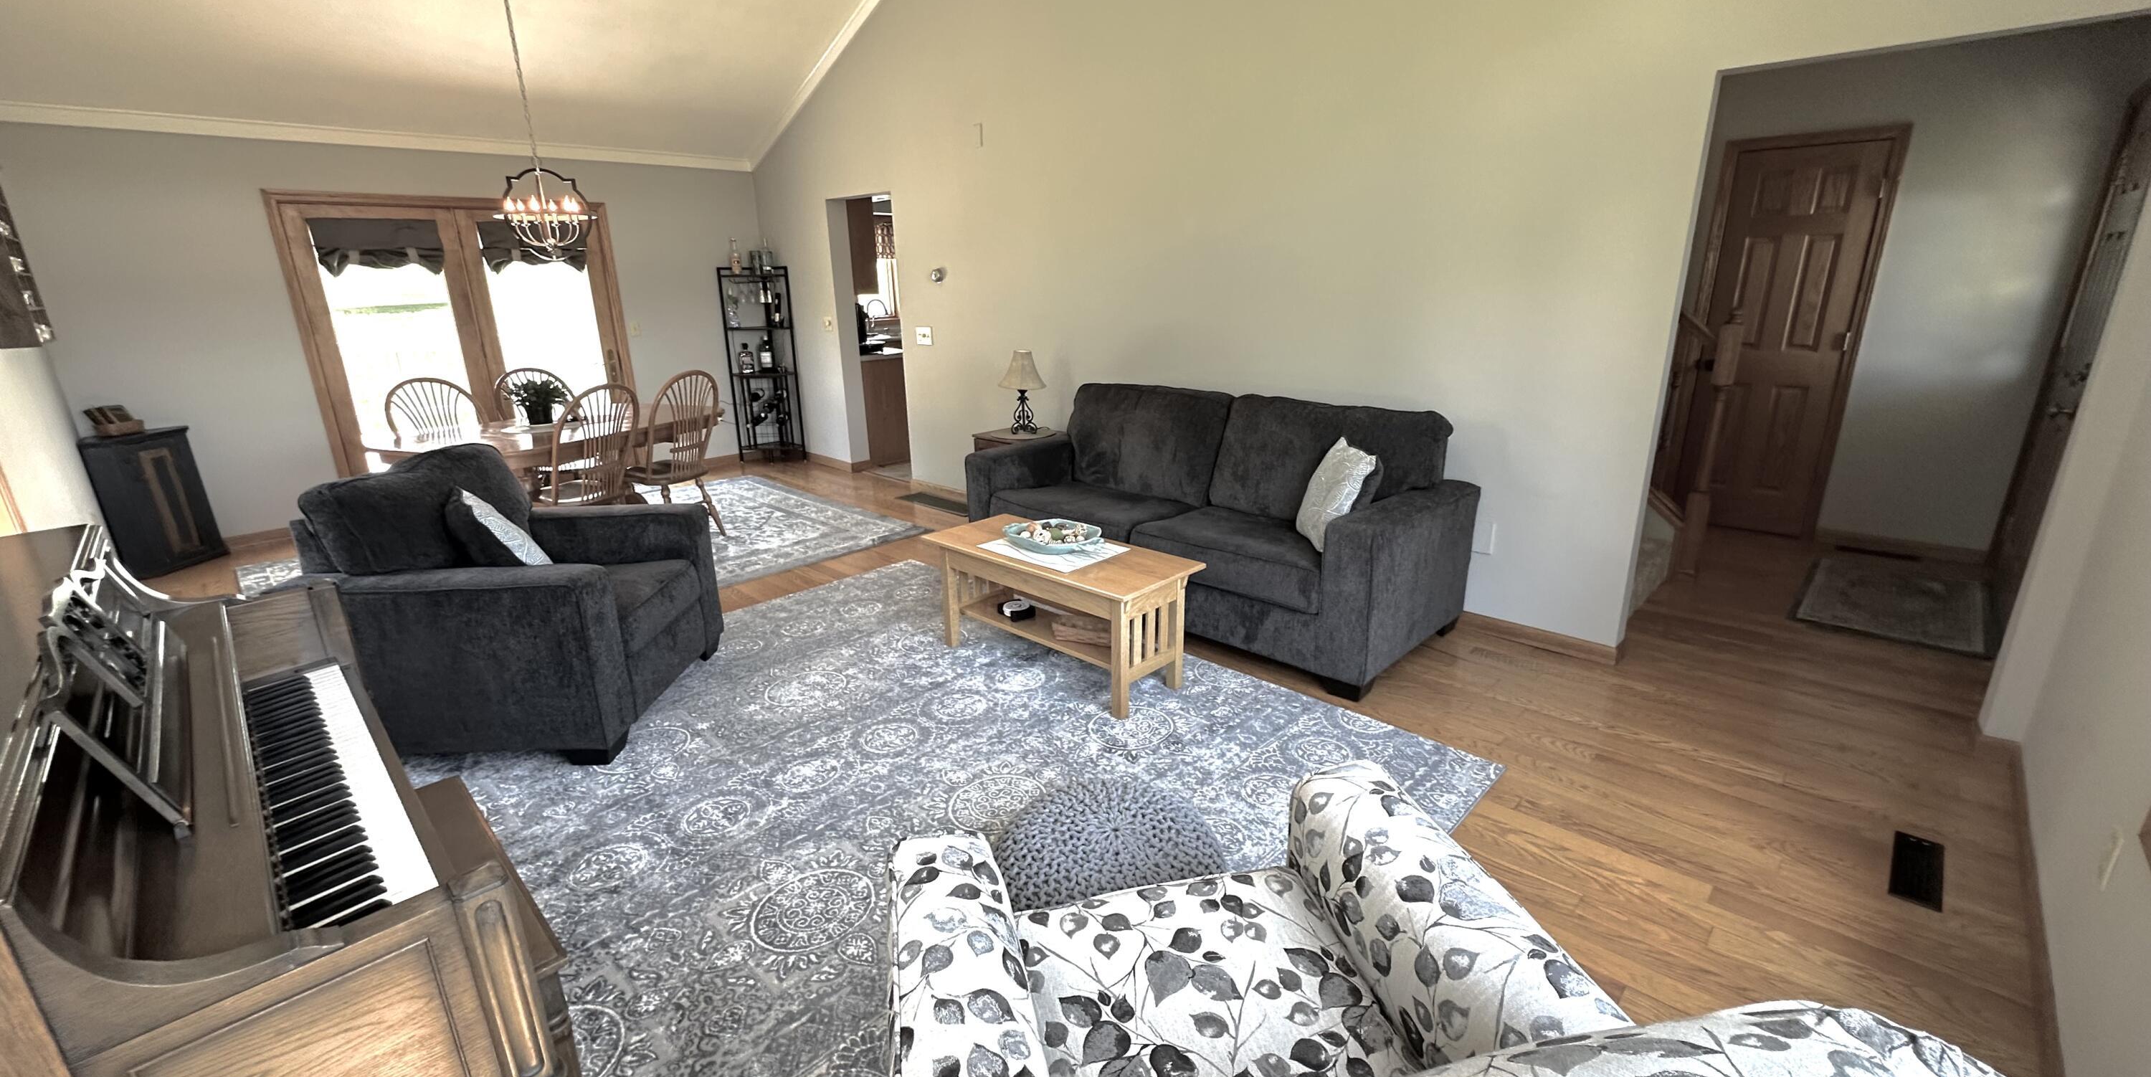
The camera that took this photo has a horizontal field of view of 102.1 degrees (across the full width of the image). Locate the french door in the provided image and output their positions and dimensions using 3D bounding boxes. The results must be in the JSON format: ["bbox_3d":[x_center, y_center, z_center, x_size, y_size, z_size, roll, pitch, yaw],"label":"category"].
[{"bbox_3d":[-4.153,-1.286,6.133,0.120,2.090,1.920,15,23,43],"label":"french door"}]

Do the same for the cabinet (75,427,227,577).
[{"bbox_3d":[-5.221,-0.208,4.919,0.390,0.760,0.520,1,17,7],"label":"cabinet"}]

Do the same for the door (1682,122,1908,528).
[{"bbox_3d":[3.775,-1.034,4.718,0.680,2.060,0.090,15,23,42],"label":"door"}]

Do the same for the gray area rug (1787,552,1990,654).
[{"bbox_3d":[3.696,0.283,3.922,0.660,0.012,1.140,15,23,43],"label":"gray area rug"}]

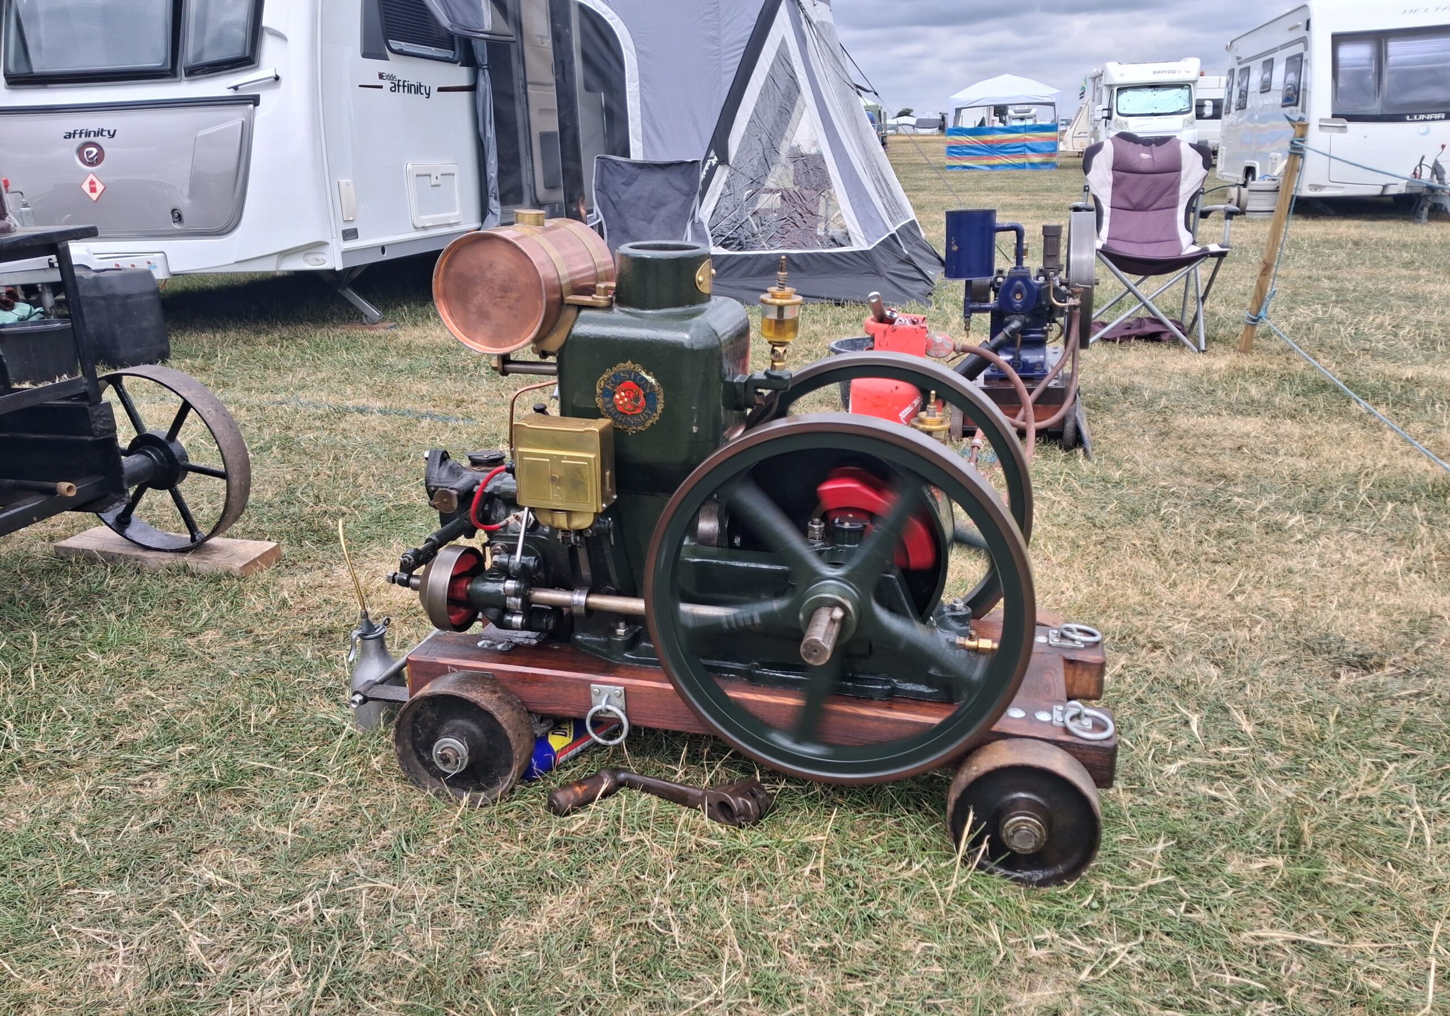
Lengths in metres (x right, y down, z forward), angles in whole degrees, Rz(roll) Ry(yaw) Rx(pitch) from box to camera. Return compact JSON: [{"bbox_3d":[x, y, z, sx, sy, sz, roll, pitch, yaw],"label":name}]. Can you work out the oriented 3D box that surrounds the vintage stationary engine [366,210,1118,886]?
[{"bbox_3d":[-0.031,0.014,1.860,1.328,0.976,0.723,2,19,15],"label":"vintage stationary engine"}]

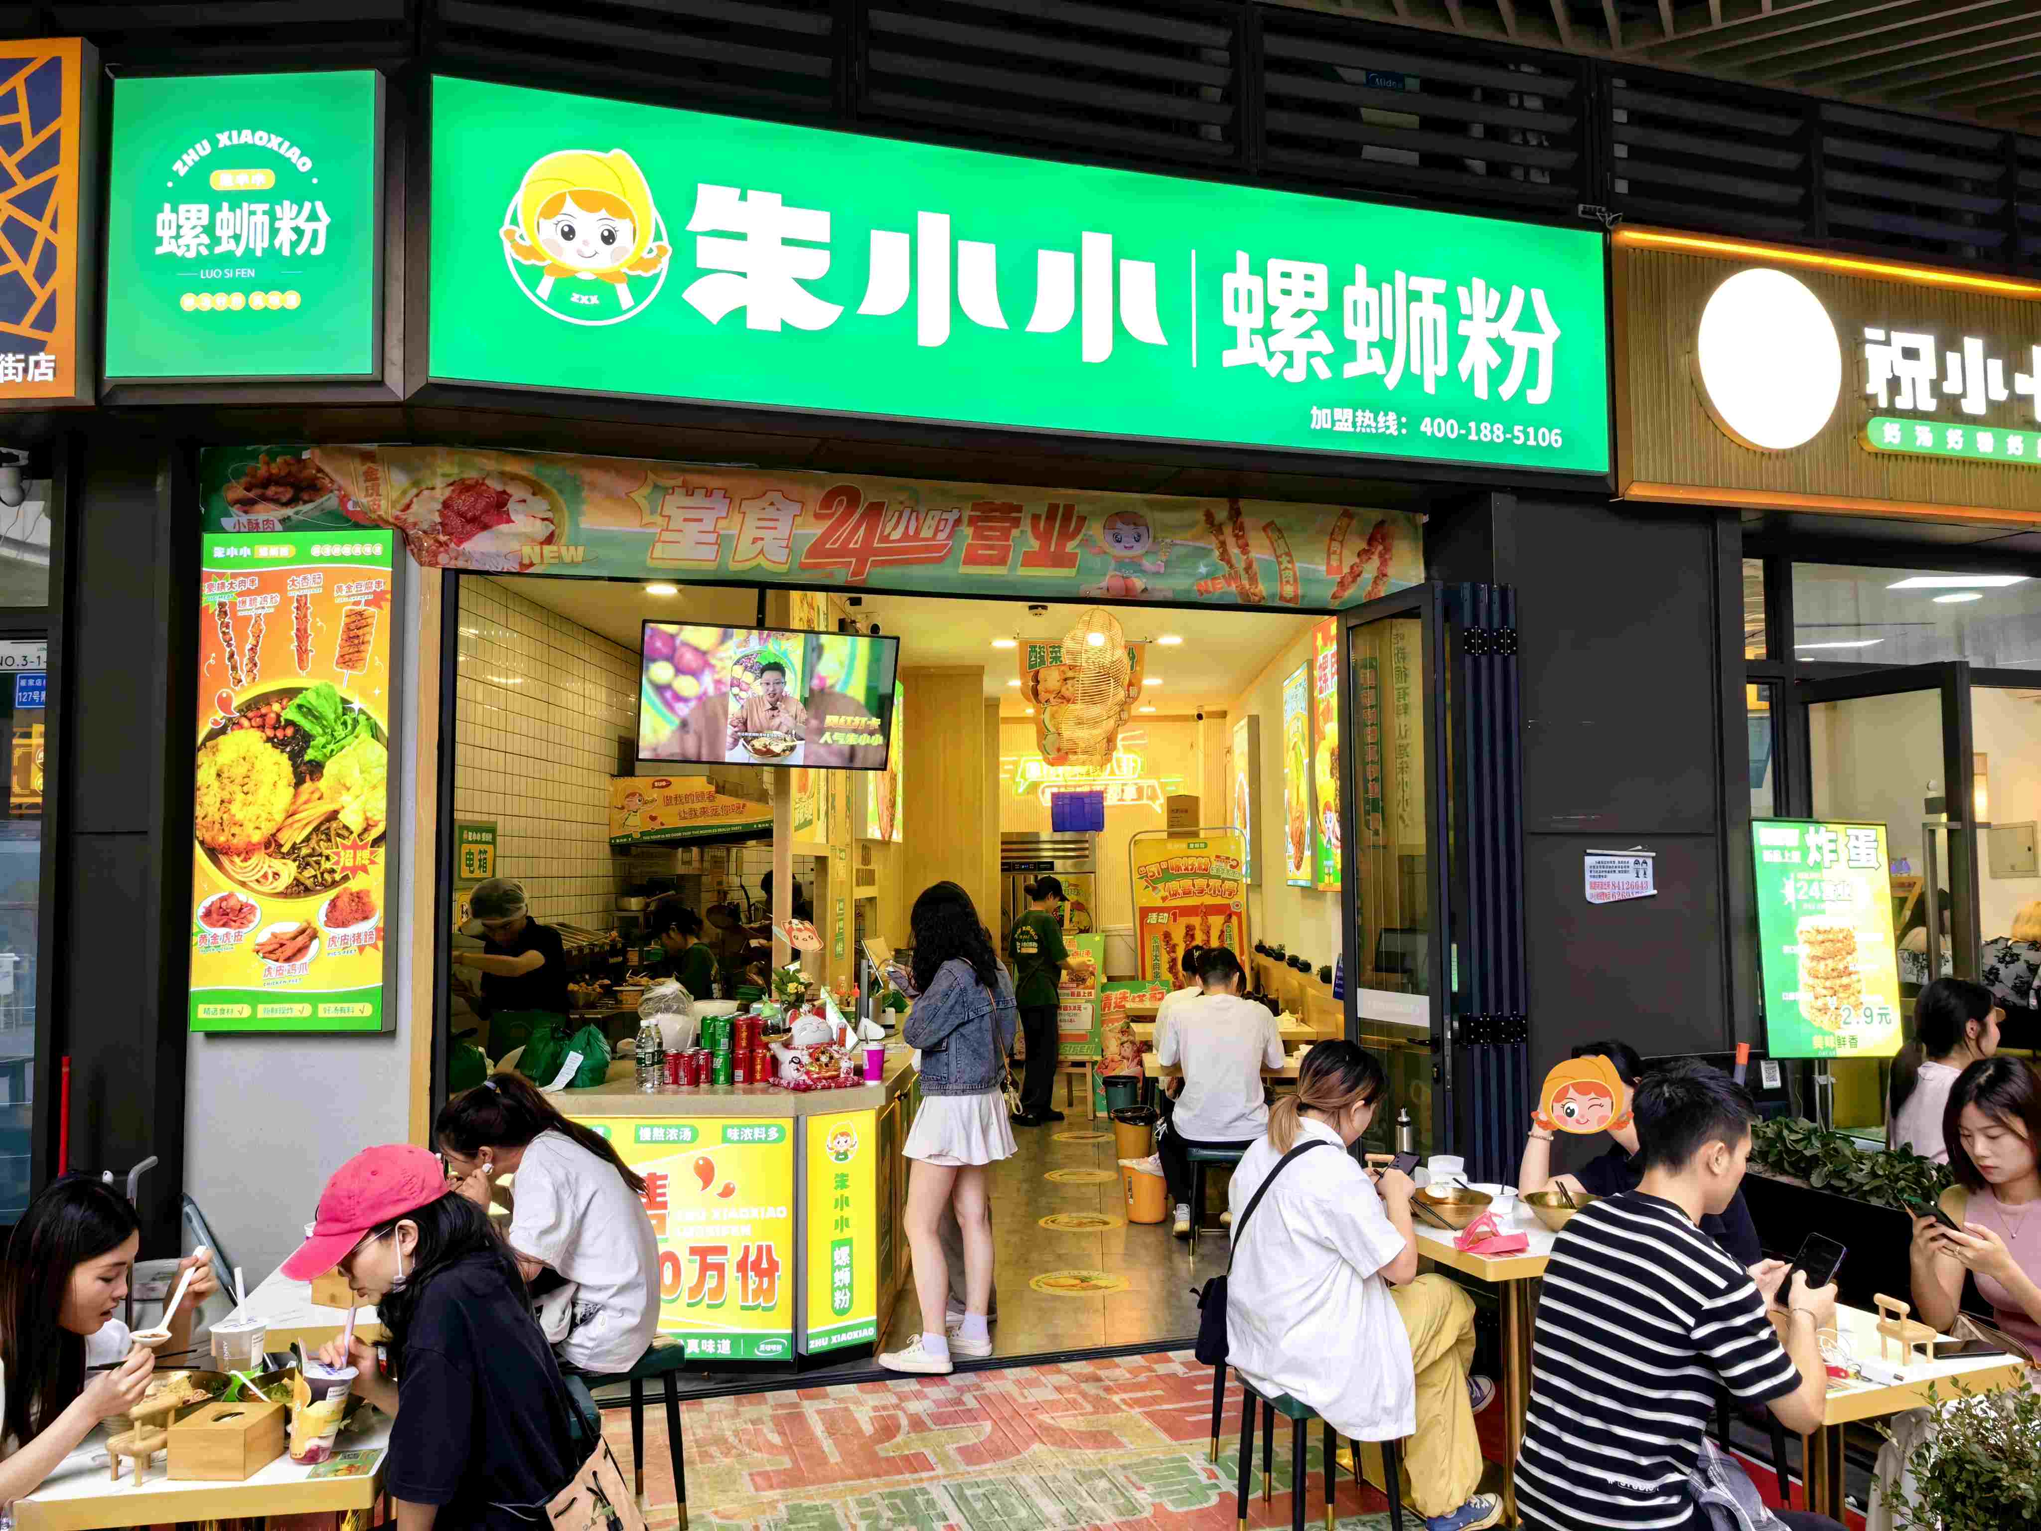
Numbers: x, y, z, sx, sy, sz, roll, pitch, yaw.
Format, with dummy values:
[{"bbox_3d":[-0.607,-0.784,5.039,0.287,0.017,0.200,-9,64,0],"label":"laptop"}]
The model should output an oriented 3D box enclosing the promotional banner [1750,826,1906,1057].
[{"bbox_3d":[2.900,0.621,5.717,0.591,0.842,0.050,1,-4,-17],"label":"promotional banner"}]

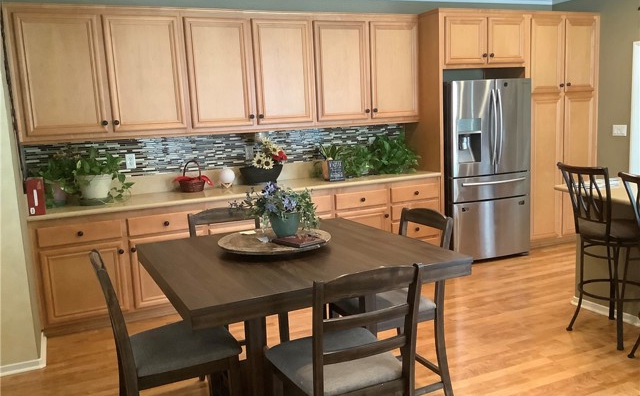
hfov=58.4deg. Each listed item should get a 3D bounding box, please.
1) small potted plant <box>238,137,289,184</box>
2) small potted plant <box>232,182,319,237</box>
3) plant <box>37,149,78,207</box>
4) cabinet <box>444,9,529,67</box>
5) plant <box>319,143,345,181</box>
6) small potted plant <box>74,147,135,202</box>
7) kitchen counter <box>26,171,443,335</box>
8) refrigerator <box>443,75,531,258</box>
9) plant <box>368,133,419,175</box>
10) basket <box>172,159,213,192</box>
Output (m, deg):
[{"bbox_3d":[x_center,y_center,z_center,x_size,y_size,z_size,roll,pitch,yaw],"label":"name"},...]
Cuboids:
[{"bbox_3d":[-0.503,-0.334,5.150,0.420,0.425,0.200,-6,9,-23],"label":"small potted plant"},{"bbox_3d":[-0.221,0.053,2.726,0.410,0.280,0.340,-4,8,-8],"label":"small potted plant"},{"bbox_3d":[-1.930,-0.153,4.221,0.280,0.415,0.290,-6,9,-24],"label":"plant"},{"bbox_3d":[1.449,-1.516,5.627,1.005,0.525,0.615,-6,9,-23],"label":"cabinet"},{"bbox_3d":[0.102,-0.330,5.088,0.210,0.320,0.200,-6,9,-24],"label":"plant"},{"bbox_3d":[-1.615,-0.176,4.272,0.410,0.416,0.380,-6,9,-24],"label":"small potted plant"},{"bbox_3d":[-0.527,0.354,4.896,3.393,0.914,0.650,-6,9,-24],"label":"kitchen counter"},{"bbox_3d":[1.532,-0.262,5.731,0.916,1.758,0.725,-6,9,-23],"label":"refrigerator"},{"bbox_3d":[0.710,-0.429,5.586,0.460,0.370,0.320,-6,9,-23],"label":"plant"},{"bbox_3d":[-1.081,-0.194,4.901,0.330,0.275,0.200,-6,9,-23],"label":"basket"}]

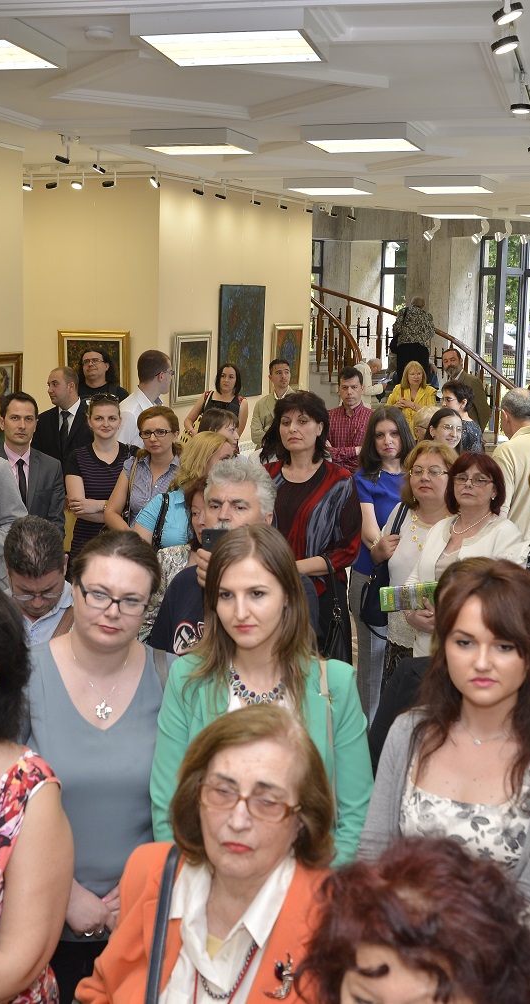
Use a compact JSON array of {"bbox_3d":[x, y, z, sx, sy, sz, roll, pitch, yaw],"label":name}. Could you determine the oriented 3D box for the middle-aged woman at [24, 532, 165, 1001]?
[{"bbox_3d":[-0.321,0.868,2.497,0.480,1.650,0.340,-1,10,-10],"label":"middle-aged woman"}]

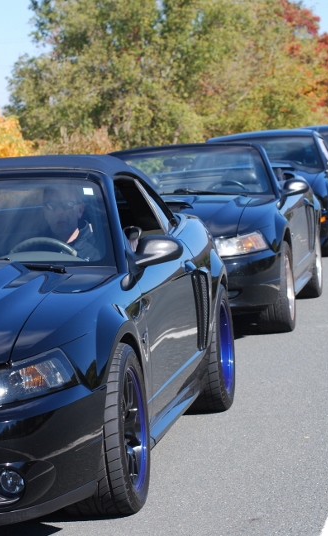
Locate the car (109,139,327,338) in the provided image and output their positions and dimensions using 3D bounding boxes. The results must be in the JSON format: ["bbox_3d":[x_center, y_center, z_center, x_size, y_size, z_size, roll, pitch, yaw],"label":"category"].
[{"bbox_3d":[0.225,-0.256,14.281,1.857,1.340,4.653,-4,4,10],"label":"car"}]

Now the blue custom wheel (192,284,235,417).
[{"bbox_3d":[0.182,0.413,9.437,0.270,0.660,0.660,-4,4,10],"label":"blue custom wheel"}]

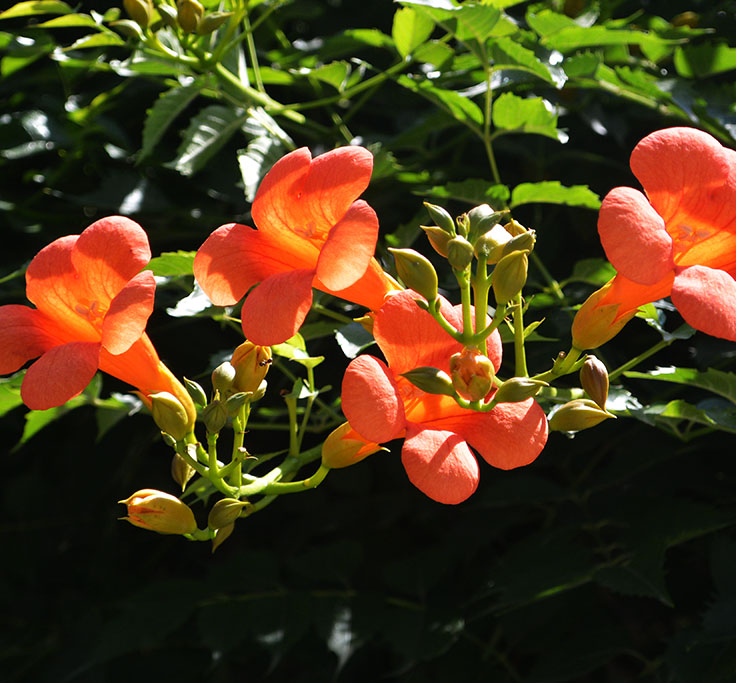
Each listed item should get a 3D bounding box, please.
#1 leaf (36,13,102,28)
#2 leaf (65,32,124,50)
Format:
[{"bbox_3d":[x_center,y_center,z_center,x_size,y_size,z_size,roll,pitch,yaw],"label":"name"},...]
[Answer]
[{"bbox_3d":[-0.121,-0.130,0.930,0.029,0.006,0.014,-4,20,-11],"label":"leaf"},{"bbox_3d":[-0.113,-0.124,0.950,0.027,0.007,0.018,-7,20,-18],"label":"leaf"}]

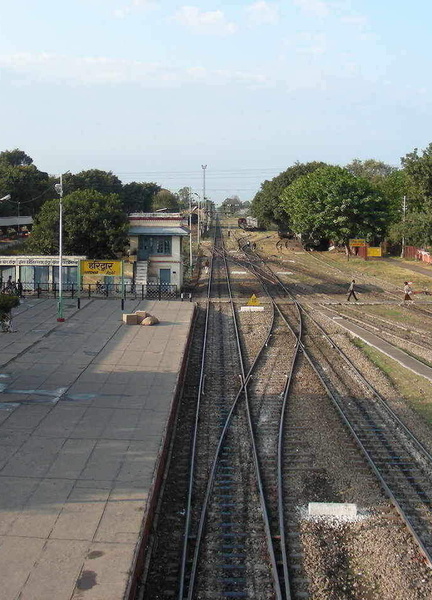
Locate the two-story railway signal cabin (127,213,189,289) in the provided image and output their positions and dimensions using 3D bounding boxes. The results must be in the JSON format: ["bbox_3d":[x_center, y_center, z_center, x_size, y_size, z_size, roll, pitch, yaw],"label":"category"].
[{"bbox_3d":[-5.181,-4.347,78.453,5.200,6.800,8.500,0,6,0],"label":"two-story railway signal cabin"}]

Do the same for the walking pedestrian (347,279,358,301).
[{"bbox_3d":[10.625,-0.755,68.257,0.820,1.660,0.500,0,6,0],"label":"walking pedestrian"}]

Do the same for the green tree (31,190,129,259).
[{"bbox_3d":[-12.811,-5.836,81.823,9.400,9.100,9.000,0,6,0],"label":"green tree"}]

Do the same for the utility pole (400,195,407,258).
[{"bbox_3d":[25.779,-10.005,120.551,0.750,8.620,0.400,0,6,0],"label":"utility pole"}]

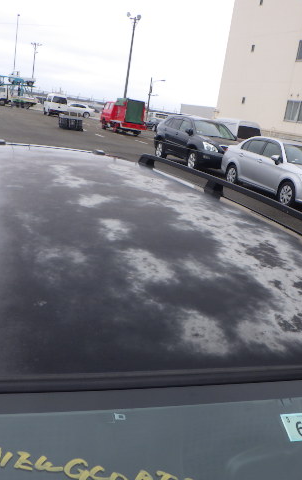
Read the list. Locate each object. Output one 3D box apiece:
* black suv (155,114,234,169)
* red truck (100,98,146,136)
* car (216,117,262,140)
[{"bbox_3d":[1.709,-3.408,18.297,1.845,1.680,4.735,2,15,-25],"label":"black suv"},{"bbox_3d":[-1.804,-8.211,34.400,1.650,2.200,4.200,2,15,-24],"label":"red truck"},{"bbox_3d":[4.334,-5.276,26.878,1.500,1.900,3.600,5,14,-16],"label":"car"}]

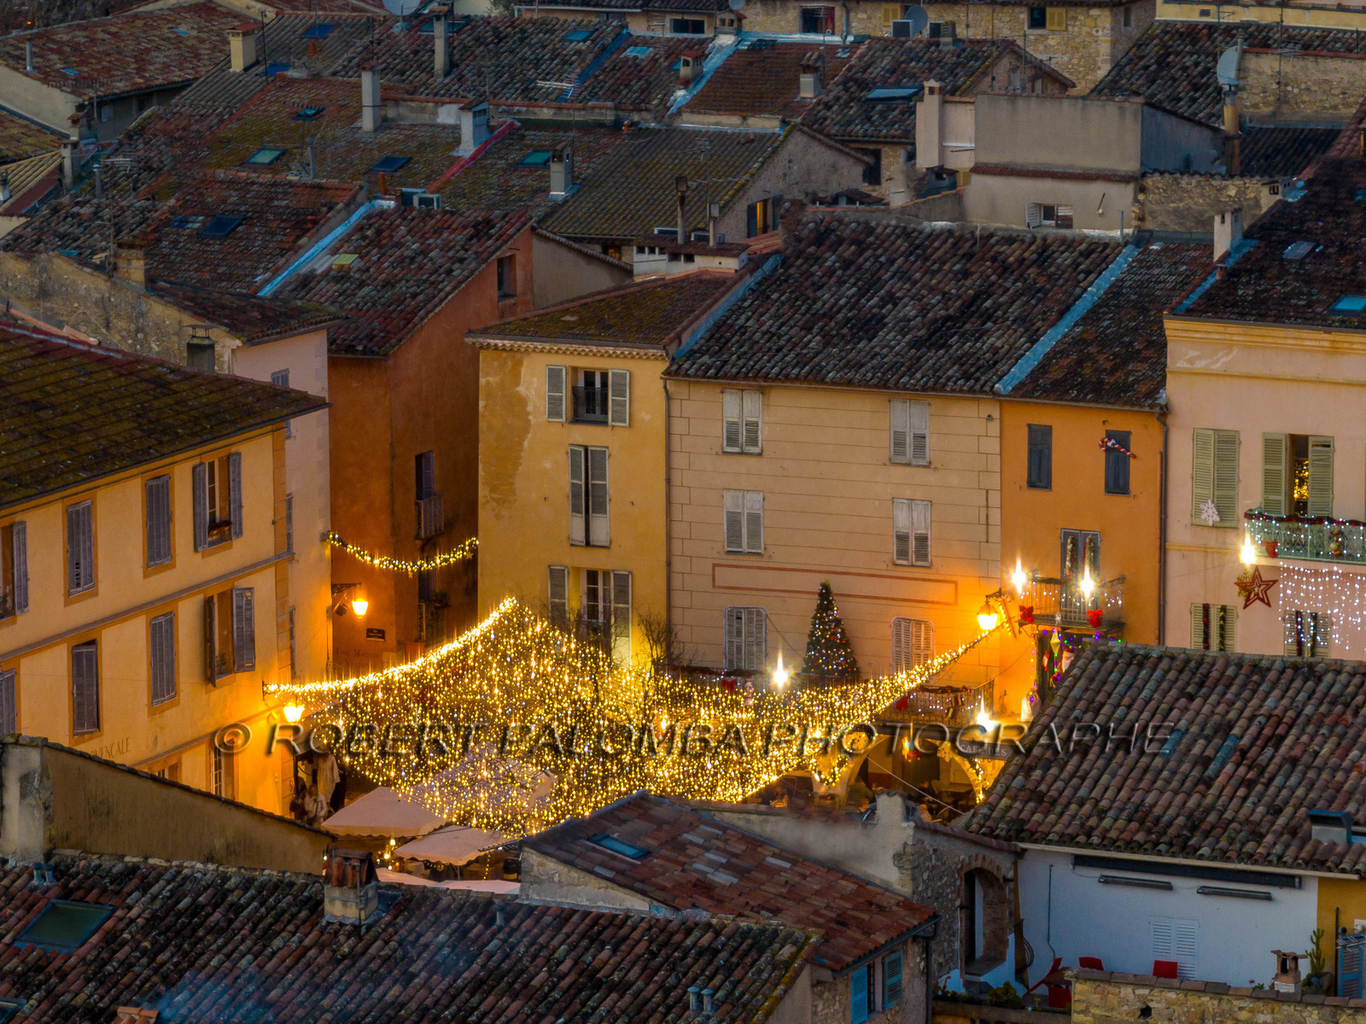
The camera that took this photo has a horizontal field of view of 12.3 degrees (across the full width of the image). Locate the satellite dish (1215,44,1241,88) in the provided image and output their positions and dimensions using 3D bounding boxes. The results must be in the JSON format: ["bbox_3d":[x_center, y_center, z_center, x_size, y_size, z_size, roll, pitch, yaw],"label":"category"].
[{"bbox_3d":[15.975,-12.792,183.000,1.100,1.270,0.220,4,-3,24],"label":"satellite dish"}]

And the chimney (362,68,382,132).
[{"bbox_3d":[-9.592,-12.756,196.000,0.384,1.985,0.620,4,11,23],"label":"chimney"}]

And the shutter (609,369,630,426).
[{"bbox_3d":[-1.532,-2.756,153.715,0.559,1.384,0.050,3,11,19],"label":"shutter"}]

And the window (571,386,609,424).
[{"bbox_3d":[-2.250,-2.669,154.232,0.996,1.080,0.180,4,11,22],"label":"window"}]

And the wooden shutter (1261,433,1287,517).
[{"bbox_3d":[13.220,-0.579,142.042,0.565,2.391,0.050,5,12,24],"label":"wooden shutter"}]

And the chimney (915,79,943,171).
[{"bbox_3d":[6.507,-10.249,168.000,0.640,2.450,0.420,4,12,22],"label":"chimney"}]

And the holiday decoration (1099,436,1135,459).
[{"bbox_3d":[10.180,-1.526,148.846,0.896,0.546,0.080,5,12,25],"label":"holiday decoration"}]

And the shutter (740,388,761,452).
[{"bbox_3d":[1.584,-2.062,146.397,0.482,1.500,0.050,4,12,20],"label":"shutter"}]

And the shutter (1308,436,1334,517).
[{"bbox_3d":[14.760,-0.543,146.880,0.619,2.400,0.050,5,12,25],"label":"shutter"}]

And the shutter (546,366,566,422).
[{"bbox_3d":[-2.958,-2.739,148.050,0.487,1.318,0.050,4,12,22],"label":"shutter"}]

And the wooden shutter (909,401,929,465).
[{"bbox_3d":[5.396,-1.796,145.039,0.448,1.505,0.050,4,12,20],"label":"wooden shutter"}]

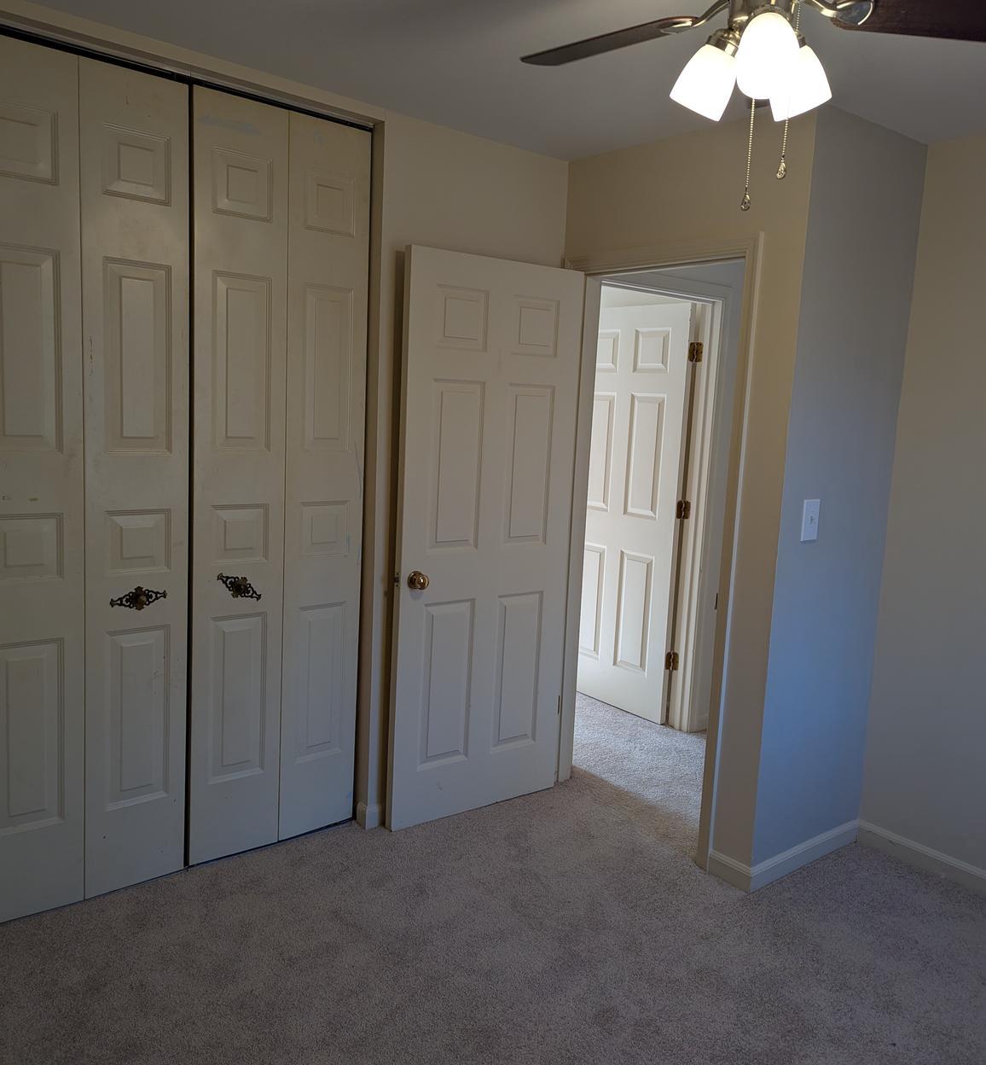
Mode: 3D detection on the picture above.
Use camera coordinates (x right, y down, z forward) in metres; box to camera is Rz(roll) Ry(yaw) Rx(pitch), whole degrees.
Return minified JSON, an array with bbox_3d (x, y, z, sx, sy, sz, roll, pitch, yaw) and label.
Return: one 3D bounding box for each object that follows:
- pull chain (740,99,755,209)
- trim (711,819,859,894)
[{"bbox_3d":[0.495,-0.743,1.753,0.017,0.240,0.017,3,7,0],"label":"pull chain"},{"bbox_3d":[1.040,1.105,3.211,0.670,0.080,0.170,-3,9,-39],"label":"trim"}]

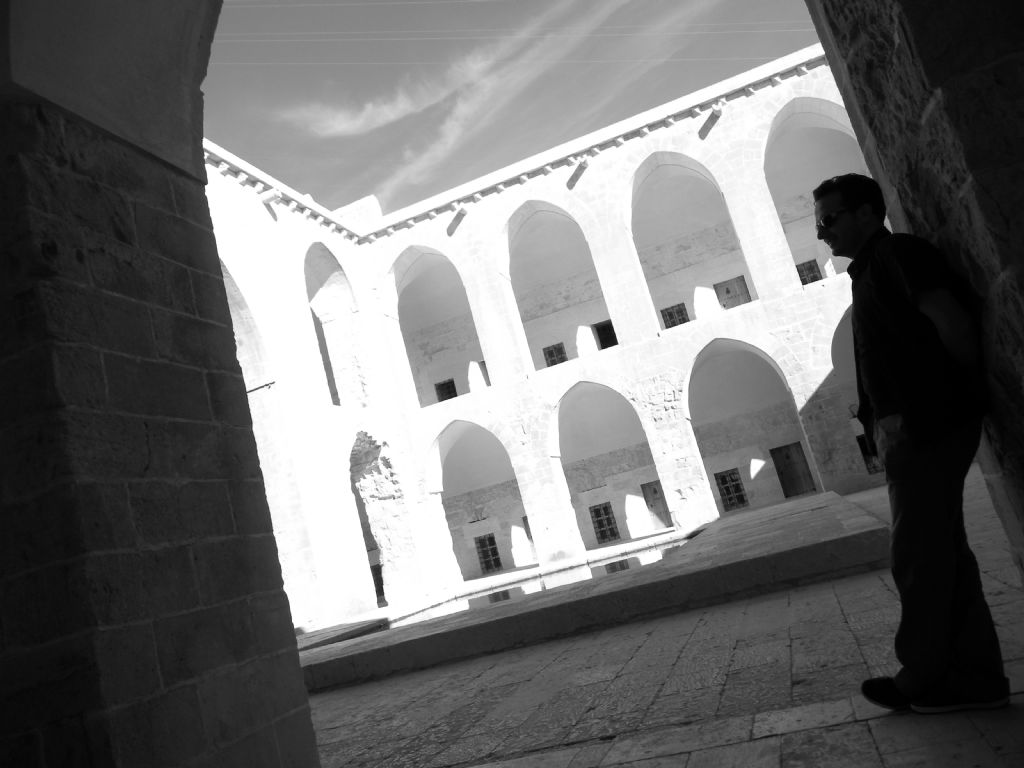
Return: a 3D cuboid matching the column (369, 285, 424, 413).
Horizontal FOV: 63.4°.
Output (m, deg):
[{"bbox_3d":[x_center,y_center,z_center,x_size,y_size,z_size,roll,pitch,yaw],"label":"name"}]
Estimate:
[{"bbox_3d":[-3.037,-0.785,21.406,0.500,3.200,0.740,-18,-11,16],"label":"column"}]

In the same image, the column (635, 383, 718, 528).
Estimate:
[{"bbox_3d":[3.807,1.753,18.855,0.980,3.230,0.740,-18,-11,16],"label":"column"}]

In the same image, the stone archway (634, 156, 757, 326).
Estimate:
[{"bbox_3d":[4.009,-3.449,19.336,2.300,4.090,0.740,-18,-11,16],"label":"stone archway"}]

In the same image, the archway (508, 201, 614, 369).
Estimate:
[{"bbox_3d":[1.025,-2.506,20.232,2.270,4.090,0.740,-18,-11,16],"label":"archway"}]

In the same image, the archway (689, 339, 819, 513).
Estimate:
[{"bbox_3d":[5.207,0.898,18.478,2.290,3.970,0.740,-18,-11,16],"label":"archway"}]

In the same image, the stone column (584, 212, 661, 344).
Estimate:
[{"bbox_3d":[2.655,-2.316,19.668,0.960,2.720,0.740,-18,-11,16],"label":"stone column"}]

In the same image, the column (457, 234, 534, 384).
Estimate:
[{"bbox_3d":[-0.356,-1.632,20.601,0.990,3.200,0.740,-18,-11,16],"label":"column"}]

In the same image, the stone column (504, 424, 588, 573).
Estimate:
[{"bbox_3d":[0.848,2.775,19.734,0.980,3.100,0.740,-18,-11,16],"label":"stone column"}]

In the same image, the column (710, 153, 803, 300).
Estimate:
[{"bbox_3d":[5.637,-3.439,18.791,0.980,3.070,0.740,-18,-11,16],"label":"column"}]

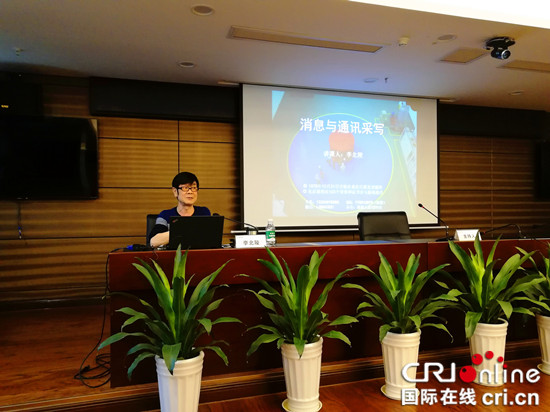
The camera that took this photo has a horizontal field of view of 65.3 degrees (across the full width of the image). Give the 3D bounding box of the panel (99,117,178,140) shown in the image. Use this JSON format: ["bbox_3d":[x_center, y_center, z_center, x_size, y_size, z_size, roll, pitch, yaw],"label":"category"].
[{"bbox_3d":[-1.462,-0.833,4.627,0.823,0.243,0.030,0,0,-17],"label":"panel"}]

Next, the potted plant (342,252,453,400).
[{"bbox_3d":[0.786,0.786,2.730,0.680,0.890,0.660,0,0,-17],"label":"potted plant"}]

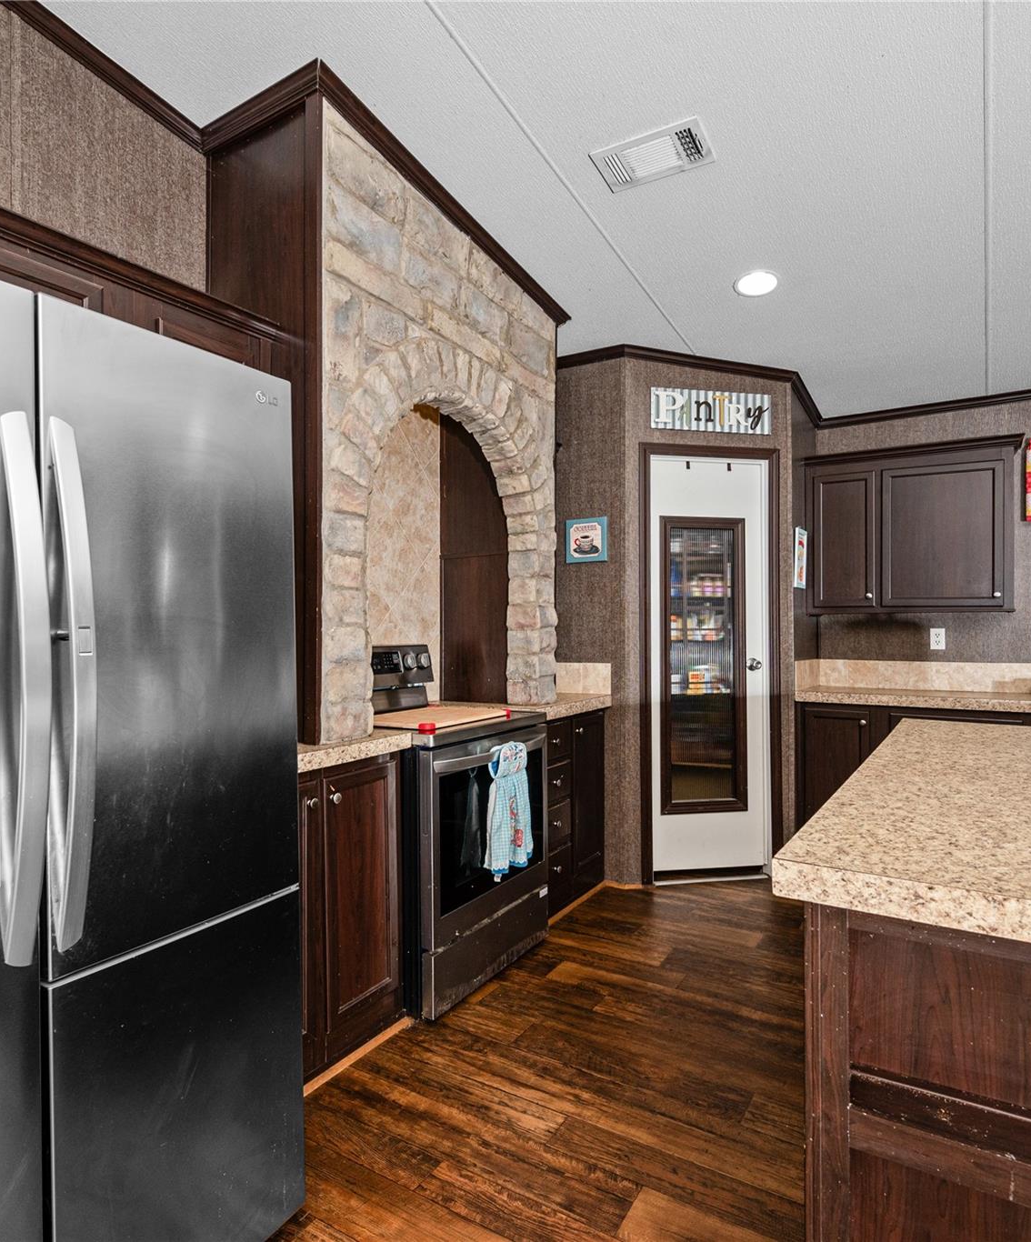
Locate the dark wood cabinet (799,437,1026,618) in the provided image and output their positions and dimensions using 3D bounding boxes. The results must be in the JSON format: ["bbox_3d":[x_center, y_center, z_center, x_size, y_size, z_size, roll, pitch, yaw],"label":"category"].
[{"bbox_3d":[2.070,-0.461,3.815,0.936,0.845,0.364,0,0,33],"label":"dark wood cabinet"}]

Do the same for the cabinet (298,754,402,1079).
[{"bbox_3d":[-0.803,0.862,2.229,0.618,0.897,0.689,0,0,33],"label":"cabinet"}]

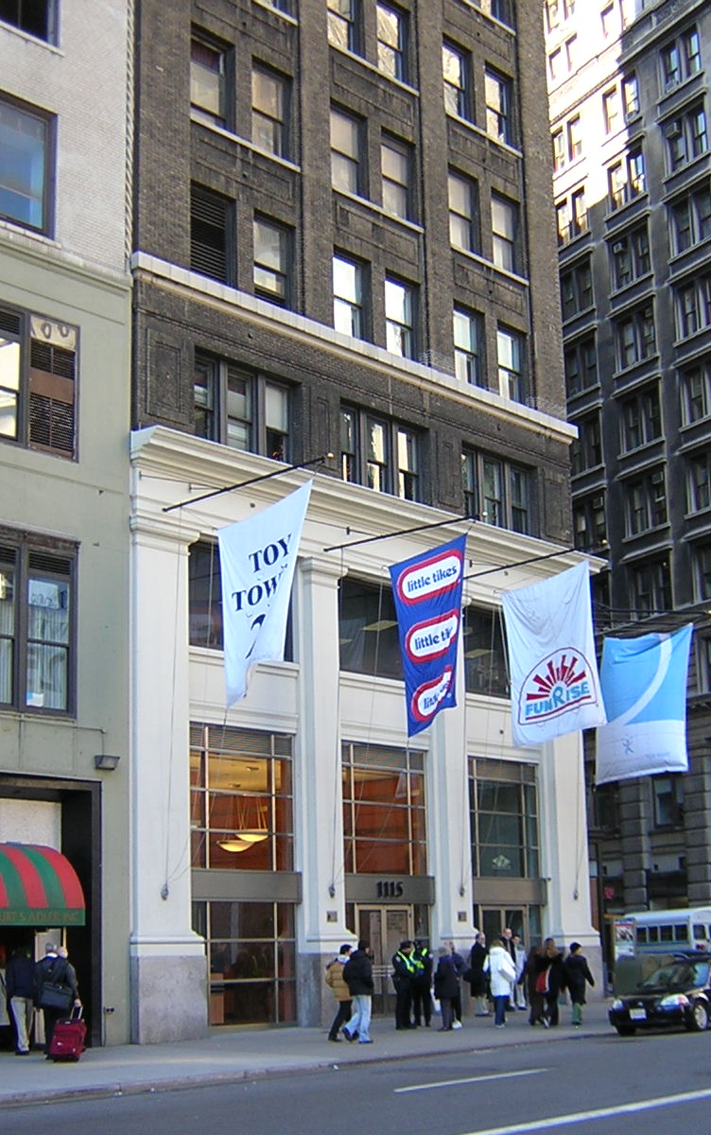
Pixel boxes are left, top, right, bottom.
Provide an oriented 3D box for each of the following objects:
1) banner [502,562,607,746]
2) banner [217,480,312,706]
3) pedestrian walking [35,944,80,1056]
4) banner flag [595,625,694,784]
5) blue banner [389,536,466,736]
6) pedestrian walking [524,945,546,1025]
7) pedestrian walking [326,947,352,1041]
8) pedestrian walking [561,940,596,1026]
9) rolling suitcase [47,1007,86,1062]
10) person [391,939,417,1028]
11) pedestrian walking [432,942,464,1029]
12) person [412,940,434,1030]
[{"bbox_3d":[4.778,2.121,38.230,2.850,4.150,0.400,-14,-18,41],"label":"banner"},{"bbox_3d":[-1.689,0.546,29.304,2.570,3.750,0.450,-13,-18,41],"label":"banner"},{"bbox_3d":[-4.887,7.070,25.772,0.680,1.790,0.500,5,-15,-24],"label":"pedestrian walking"},{"bbox_3d":[7.494,3.571,40.800,2.450,3.950,0.400,1,-13,-11],"label":"banner flag"},{"bbox_3d":[1.556,1.536,34.015,2.200,4.100,0.400,-14,-18,41],"label":"blue banner"},{"bbox_3d":[3.713,8.594,32.452,0.500,1.630,0.420,-9,-16,29],"label":"pedestrian walking"},{"bbox_3d":[-0.290,7.787,28.896,0.480,1.720,0.480,-13,-18,41],"label":"pedestrian walking"},{"bbox_3d":[4.559,8.560,32.352,0.500,1.640,0.560,10,-18,-39],"label":"pedestrian walking"},{"bbox_3d":[-4.546,7.387,24.800,0.460,0.820,0.320,7,-21,12],"label":"rolling suitcase"},{"bbox_3d":[0.977,8.526,32.202,0.480,1.770,0.520,-12,-17,39],"label":"person"},{"bbox_3d":[1.814,8.388,31.492,0.520,1.680,0.450,5,-14,-24],"label":"pedestrian walking"},{"bbox_3d":[1.389,8.754,33.108,0.420,1.760,0.550,10,-18,-39],"label":"person"}]

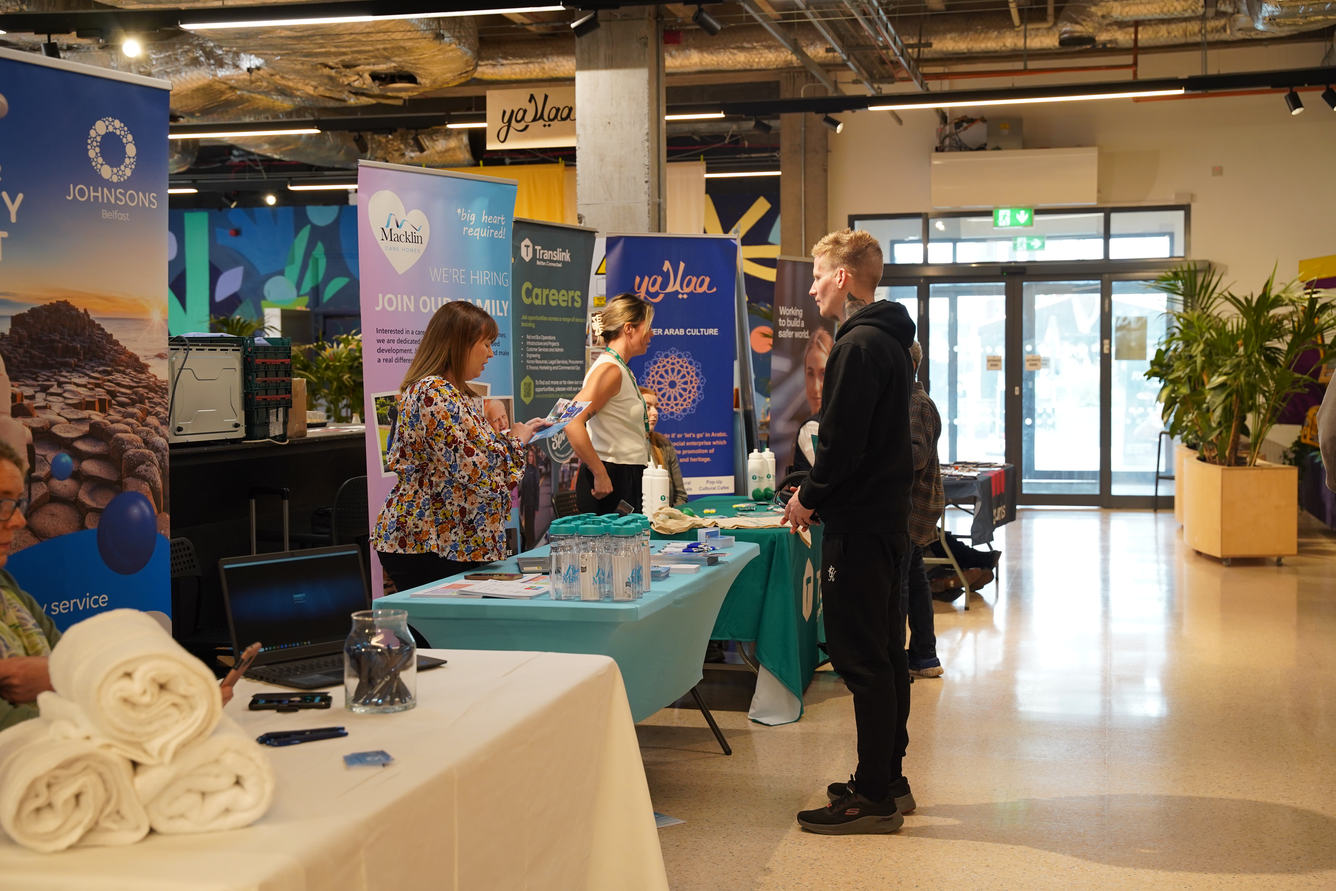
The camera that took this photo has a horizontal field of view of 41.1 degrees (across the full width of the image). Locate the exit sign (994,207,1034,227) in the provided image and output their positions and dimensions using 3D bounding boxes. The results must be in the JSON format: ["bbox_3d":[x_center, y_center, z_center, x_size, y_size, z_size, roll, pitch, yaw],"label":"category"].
[{"bbox_3d":[3.482,-2.291,17.923,0.400,0.200,0.060,1,2,17],"label":"exit sign"}]

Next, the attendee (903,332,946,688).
[{"bbox_3d":[1.051,0.244,8.227,0.440,1.600,0.480,0,2,13],"label":"attendee"}]

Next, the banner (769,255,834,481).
[{"bbox_3d":[0.951,-0.170,11.845,0.200,2.137,0.760,1,3,37],"label":"banner"}]

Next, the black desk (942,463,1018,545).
[{"bbox_3d":[1.712,0.546,11.138,0.720,0.750,1.680,0,2,18],"label":"black desk"}]

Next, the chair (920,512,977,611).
[{"bbox_3d":[1.627,0.601,10.532,0.480,0.680,0.450,1,2,13],"label":"chair"}]

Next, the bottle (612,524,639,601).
[{"bbox_3d":[-0.126,0.326,5.046,0.075,0.222,0.075,0,2,13],"label":"bottle"}]

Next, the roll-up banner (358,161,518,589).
[{"bbox_3d":[-0.790,0.068,6.338,0.110,2.080,0.810,-1,1,36],"label":"roll-up banner"}]

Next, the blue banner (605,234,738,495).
[{"bbox_3d":[0.032,-0.084,9.832,0.778,2.142,0.200,-1,2,-21],"label":"blue banner"}]

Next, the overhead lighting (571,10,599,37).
[{"bbox_3d":[-0.461,-2.357,10.014,0.155,0.095,0.085,-30,2,6],"label":"overhead lighting"}]

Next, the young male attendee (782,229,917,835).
[{"bbox_3d":[0.559,0.249,5.434,0.410,1.790,0.490,1,2,19],"label":"young male attendee"}]

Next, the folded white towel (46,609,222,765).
[{"bbox_3d":[-0.769,0.339,2.546,0.170,0.150,0.380,-1,3,-25],"label":"folded white towel"}]

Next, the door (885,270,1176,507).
[{"bbox_3d":[3.588,-0.586,18.298,3.276,2.419,0.150,0,2,14],"label":"door"}]

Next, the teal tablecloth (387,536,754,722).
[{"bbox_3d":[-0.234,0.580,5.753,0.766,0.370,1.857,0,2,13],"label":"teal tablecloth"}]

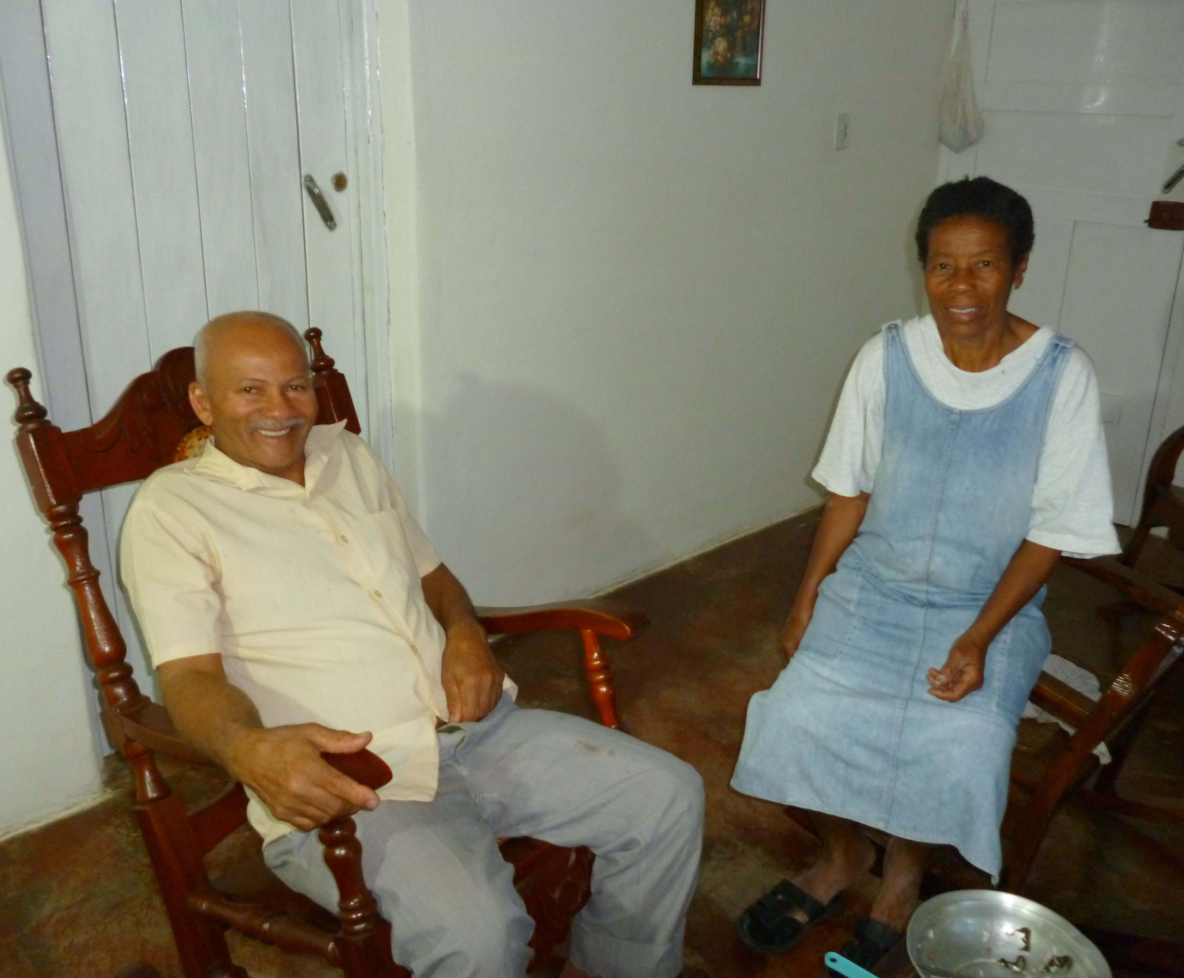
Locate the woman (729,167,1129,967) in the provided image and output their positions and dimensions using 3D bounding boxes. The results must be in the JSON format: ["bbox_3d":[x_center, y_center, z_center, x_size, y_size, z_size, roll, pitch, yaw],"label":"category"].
[{"bbox_3d":[0.539,0.139,1.622,0.480,1.200,0.650,11,20,29],"label":"woman"}]

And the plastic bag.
[{"bbox_3d":[1.343,-1.485,3.829,0.150,0.490,0.110,17,23,41],"label":"plastic bag"}]

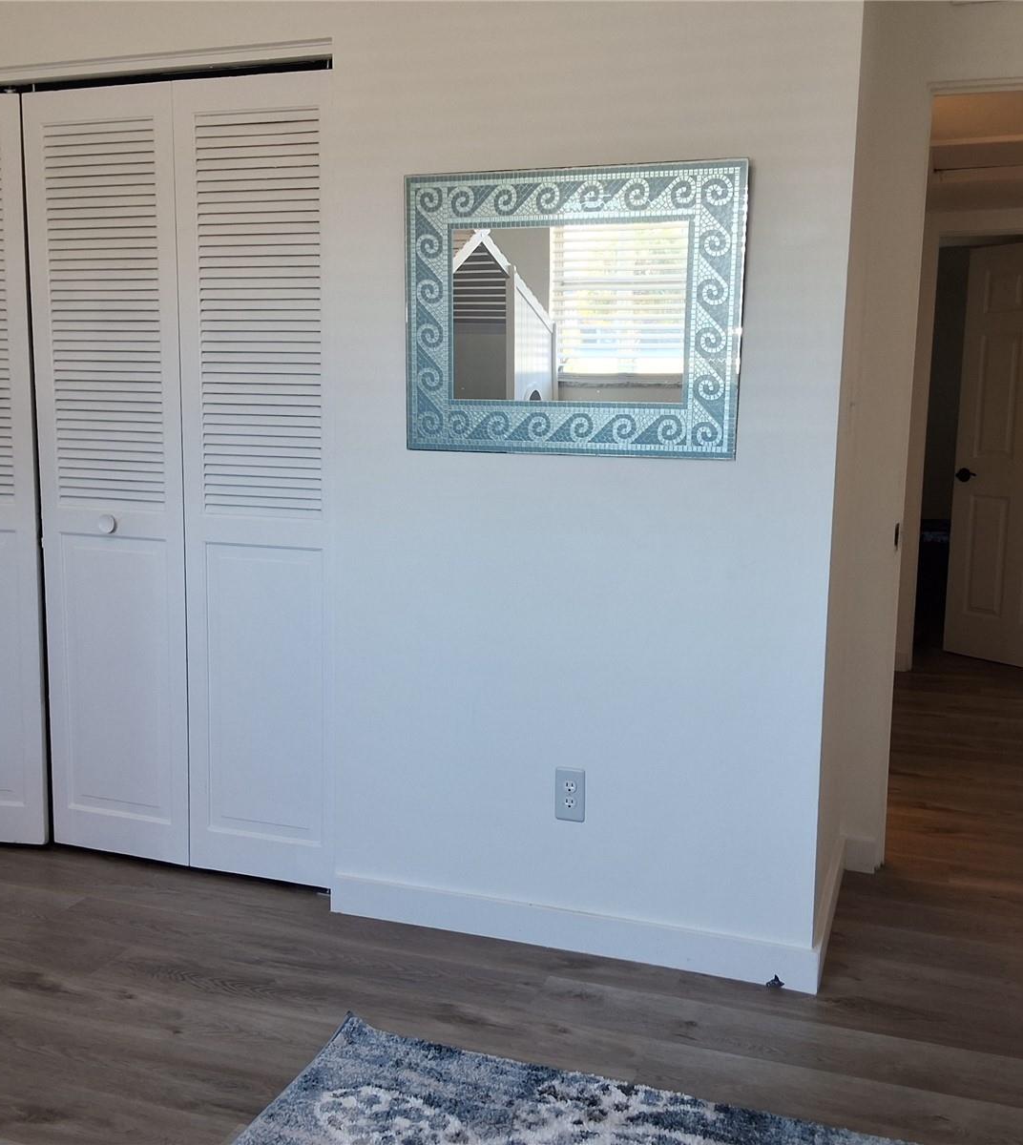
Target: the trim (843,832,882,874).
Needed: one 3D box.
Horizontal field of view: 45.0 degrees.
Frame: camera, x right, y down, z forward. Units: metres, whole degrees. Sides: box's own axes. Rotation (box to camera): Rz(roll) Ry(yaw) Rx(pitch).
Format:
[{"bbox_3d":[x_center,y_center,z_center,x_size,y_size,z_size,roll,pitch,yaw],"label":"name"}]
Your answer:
[{"bbox_3d":[0.963,0.778,3.403,0.087,0.095,0.017,4,8,19],"label":"trim"}]

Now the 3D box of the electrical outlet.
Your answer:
[{"bbox_3d":[0.135,0.512,2.834,0.071,0.117,0.008,4,8,19],"label":"electrical outlet"}]

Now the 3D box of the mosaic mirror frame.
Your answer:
[{"bbox_3d":[0.122,-0.562,2.688,0.762,0.610,0.022,4,10,19],"label":"mosaic mirror frame"}]

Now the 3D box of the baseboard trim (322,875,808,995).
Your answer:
[{"bbox_3d":[0.112,0.834,2.877,1.179,0.095,0.017,4,8,19],"label":"baseboard trim"}]

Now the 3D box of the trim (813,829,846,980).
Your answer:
[{"bbox_3d":[0.786,0.823,3.047,0.017,0.095,0.782,4,8,19],"label":"trim"}]

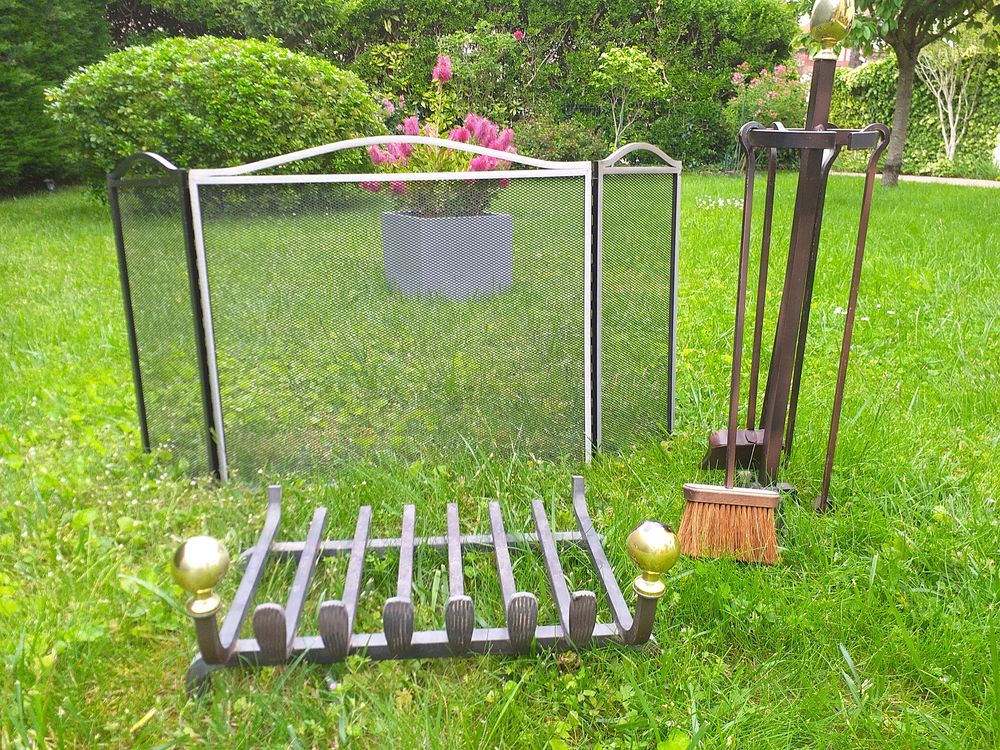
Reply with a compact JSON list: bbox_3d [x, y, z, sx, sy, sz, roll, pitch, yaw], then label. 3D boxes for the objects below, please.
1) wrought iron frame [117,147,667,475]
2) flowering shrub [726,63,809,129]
[{"bbox_3d":[-0.180,-0.122,1.400,1.086,0.598,0.176,-2,14,-3],"label":"wrought iron frame"},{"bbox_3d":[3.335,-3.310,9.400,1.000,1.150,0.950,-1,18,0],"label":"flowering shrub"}]

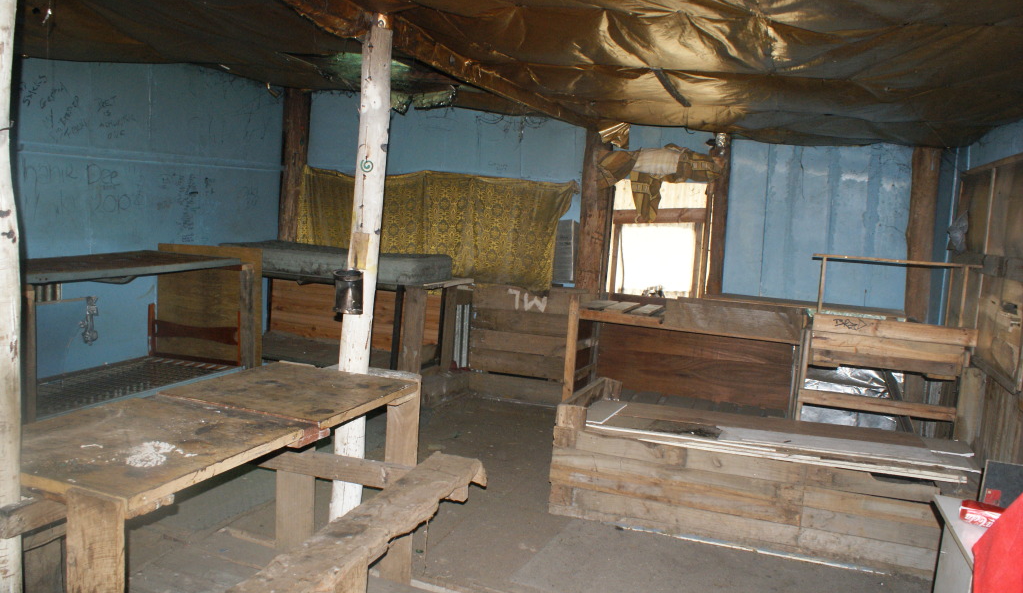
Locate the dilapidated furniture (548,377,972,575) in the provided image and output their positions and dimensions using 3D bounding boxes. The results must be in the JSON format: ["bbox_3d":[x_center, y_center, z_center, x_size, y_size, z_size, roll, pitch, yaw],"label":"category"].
[{"bbox_3d":[1.261,0.891,4.046,1.927,0.573,0.870,5,6,20],"label":"dilapidated furniture"}]

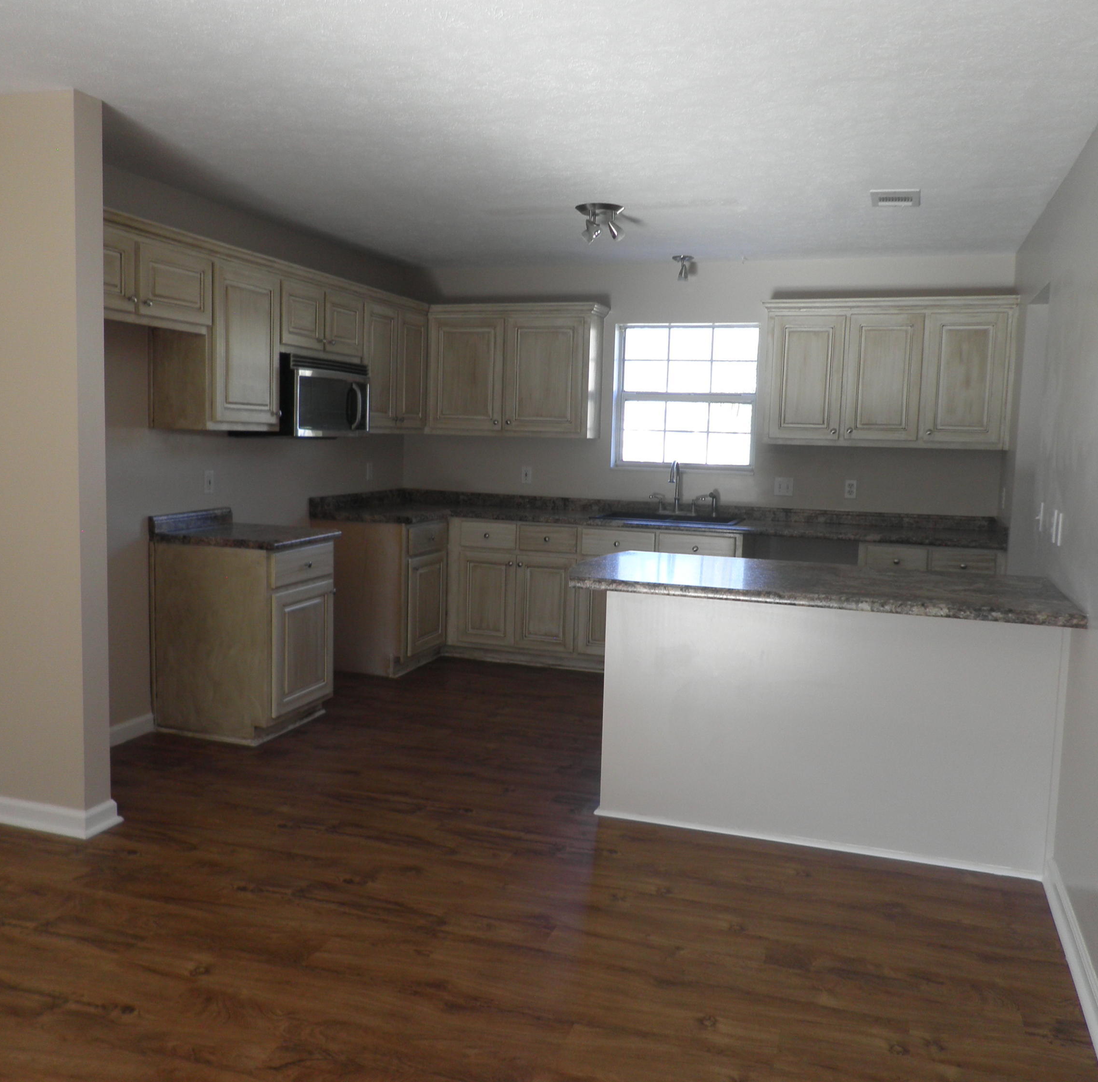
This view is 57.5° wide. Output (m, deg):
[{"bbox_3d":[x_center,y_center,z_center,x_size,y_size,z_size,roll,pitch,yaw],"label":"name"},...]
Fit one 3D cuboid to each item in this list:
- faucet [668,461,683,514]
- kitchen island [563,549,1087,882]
[{"bbox_3d":[0.757,-0.318,5.992,0.055,0.320,0.190,4,7,19],"label":"faucet"},{"bbox_3d":[0.896,0.597,3.531,1.596,0.932,0.845,4,7,19],"label":"kitchen island"}]

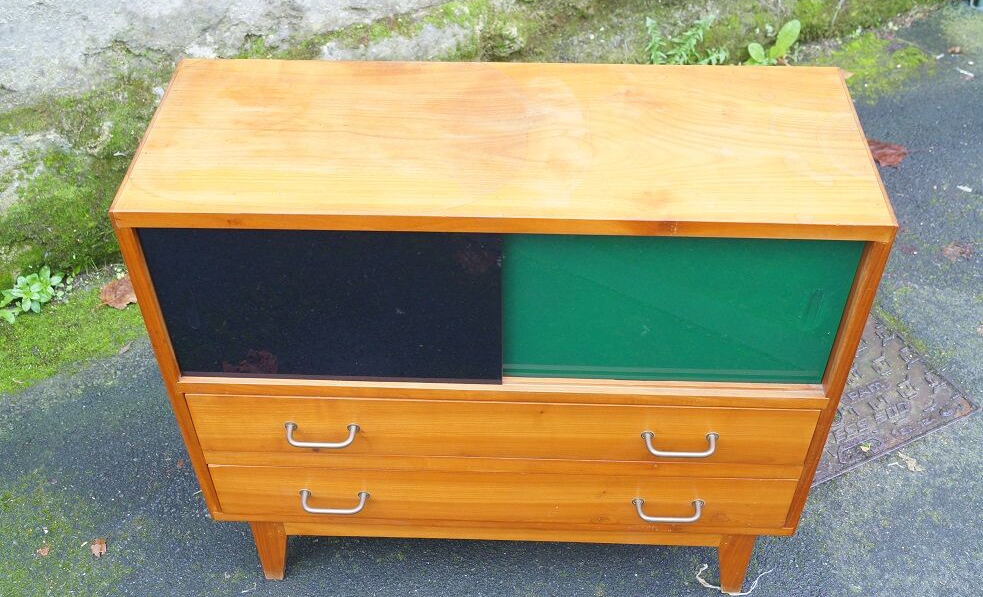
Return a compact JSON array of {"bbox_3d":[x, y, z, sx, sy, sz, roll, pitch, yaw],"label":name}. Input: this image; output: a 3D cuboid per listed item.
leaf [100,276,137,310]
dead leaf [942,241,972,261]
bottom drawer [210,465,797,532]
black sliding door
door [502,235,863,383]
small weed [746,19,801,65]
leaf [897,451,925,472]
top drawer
[{"bbox_3d":[-0.852,-0.013,2.445,0.100,0.026,0.105,-3,44,-2],"label":"leaf"},{"bbox_3d":[1.135,-0.117,2.584,0.074,0.014,0.073,1,44,2],"label":"dead leaf"},{"bbox_3d":[0.021,0.212,1.839,0.933,0.132,0.326,1,44,2],"label":"bottom drawer"},{"bbox_3d":[-0.218,0.011,1.453,0.466,0.297,0.010,1,44,2],"label":"black sliding door"},{"bbox_3d":[0.241,0.011,1.446,0.470,0.297,0.010,1,44,2],"label":"door"},{"bbox_3d":[0.837,-0.751,3.156,0.151,0.132,0.137,1,44,2],"label":"small weed"},{"bbox_3d":[0.829,0.322,2.105,0.030,0.012,0.057,-29,51,-26],"label":"leaf"},{"bbox_3d":[0.019,0.095,1.707,0.928,0.135,0.340,1,44,2],"label":"top drawer"}]

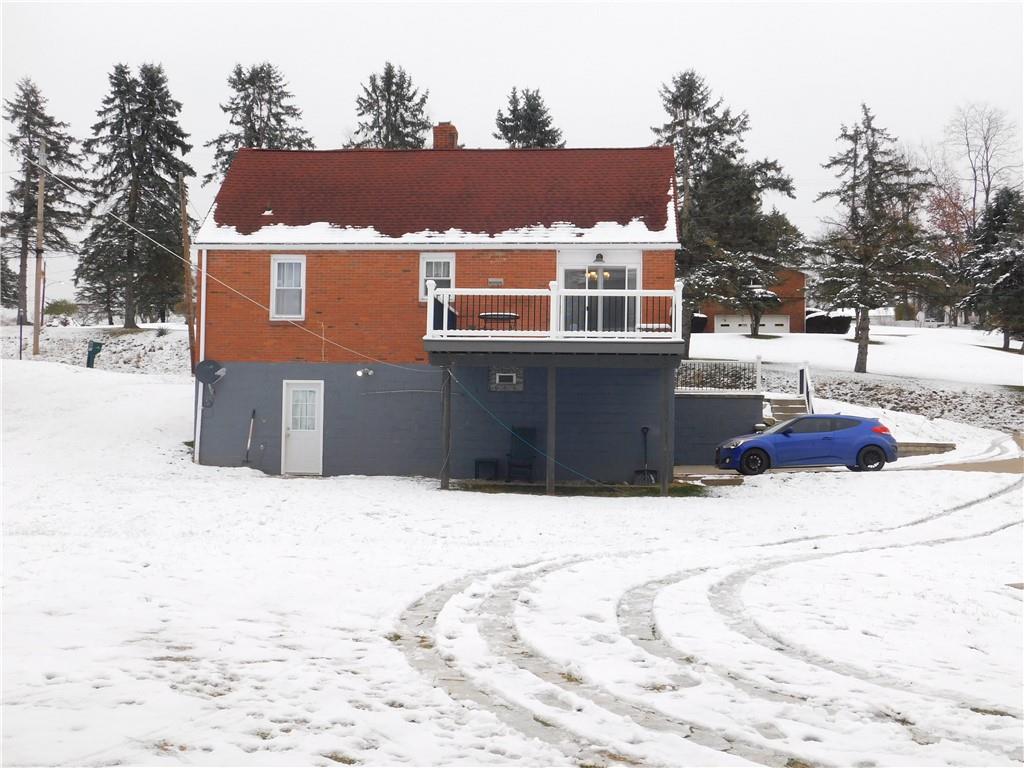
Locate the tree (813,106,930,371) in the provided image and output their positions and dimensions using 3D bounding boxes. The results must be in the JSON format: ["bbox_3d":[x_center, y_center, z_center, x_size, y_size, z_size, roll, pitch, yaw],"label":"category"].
[{"bbox_3d":[12.463,-5.137,46.731,4.300,9.490,4.300,1,-3,4],"label":"tree"}]

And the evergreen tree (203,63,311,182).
[{"bbox_3d":[-10.717,-7.879,56.307,5.200,11.610,5.200,1,-3,4],"label":"evergreen tree"}]

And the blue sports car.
[{"bbox_3d":[6.876,1.395,31.367,4.220,1.400,1.790,1,-3,2],"label":"blue sports car"}]

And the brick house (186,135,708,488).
[{"bbox_3d":[-1.518,-2.089,31.060,10.700,8.930,9.050,1,-3,4],"label":"brick house"}]

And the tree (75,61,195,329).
[{"bbox_3d":[-16.691,-8.360,58.814,5.200,11.860,5.200,1,-3,4],"label":"tree"}]

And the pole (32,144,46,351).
[{"bbox_3d":[-19.589,-5.727,55.239,0.300,9.030,0.300,1,-3,4],"label":"pole"}]

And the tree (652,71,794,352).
[{"bbox_3d":[7.488,-6.335,49.214,5.200,10.680,5.200,1,-3,4],"label":"tree"}]

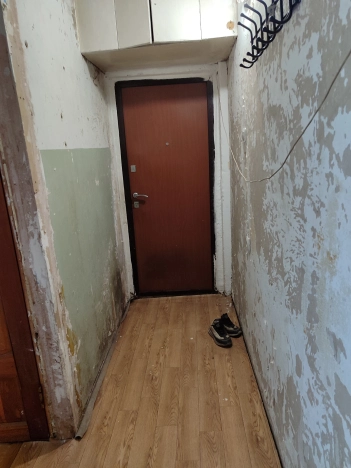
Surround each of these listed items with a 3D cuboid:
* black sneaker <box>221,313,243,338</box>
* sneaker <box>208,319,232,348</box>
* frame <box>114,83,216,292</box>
[{"bbox_3d":[0.438,0.724,2.714,0.097,0.105,0.268,-10,15,-25],"label":"black sneaker"},{"bbox_3d":[0.343,0.756,2.606,0.097,0.105,0.268,-8,15,-17],"label":"sneaker"},{"bbox_3d":[-0.055,-0.365,3.212,0.835,2.030,0.100,-2,14,3],"label":"frame"}]

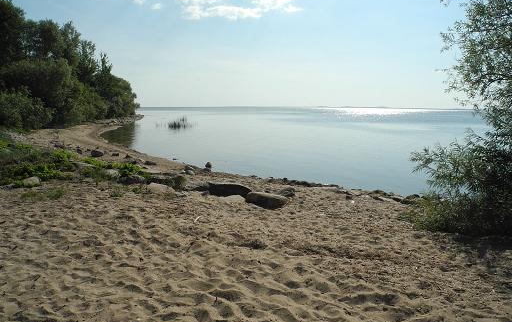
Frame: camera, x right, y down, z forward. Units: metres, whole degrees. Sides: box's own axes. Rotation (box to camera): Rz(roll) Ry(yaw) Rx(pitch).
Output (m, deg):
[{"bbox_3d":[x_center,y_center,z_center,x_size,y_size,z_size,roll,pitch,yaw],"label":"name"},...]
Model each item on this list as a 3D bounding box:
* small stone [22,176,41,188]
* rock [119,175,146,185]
[{"bbox_3d":[-5.246,0.479,9.675,0.411,0.214,0.329,0,7,0],"label":"small stone"},{"bbox_3d":[-3.012,0.458,10.098,0.639,0.187,0.415,2,7,10],"label":"rock"}]

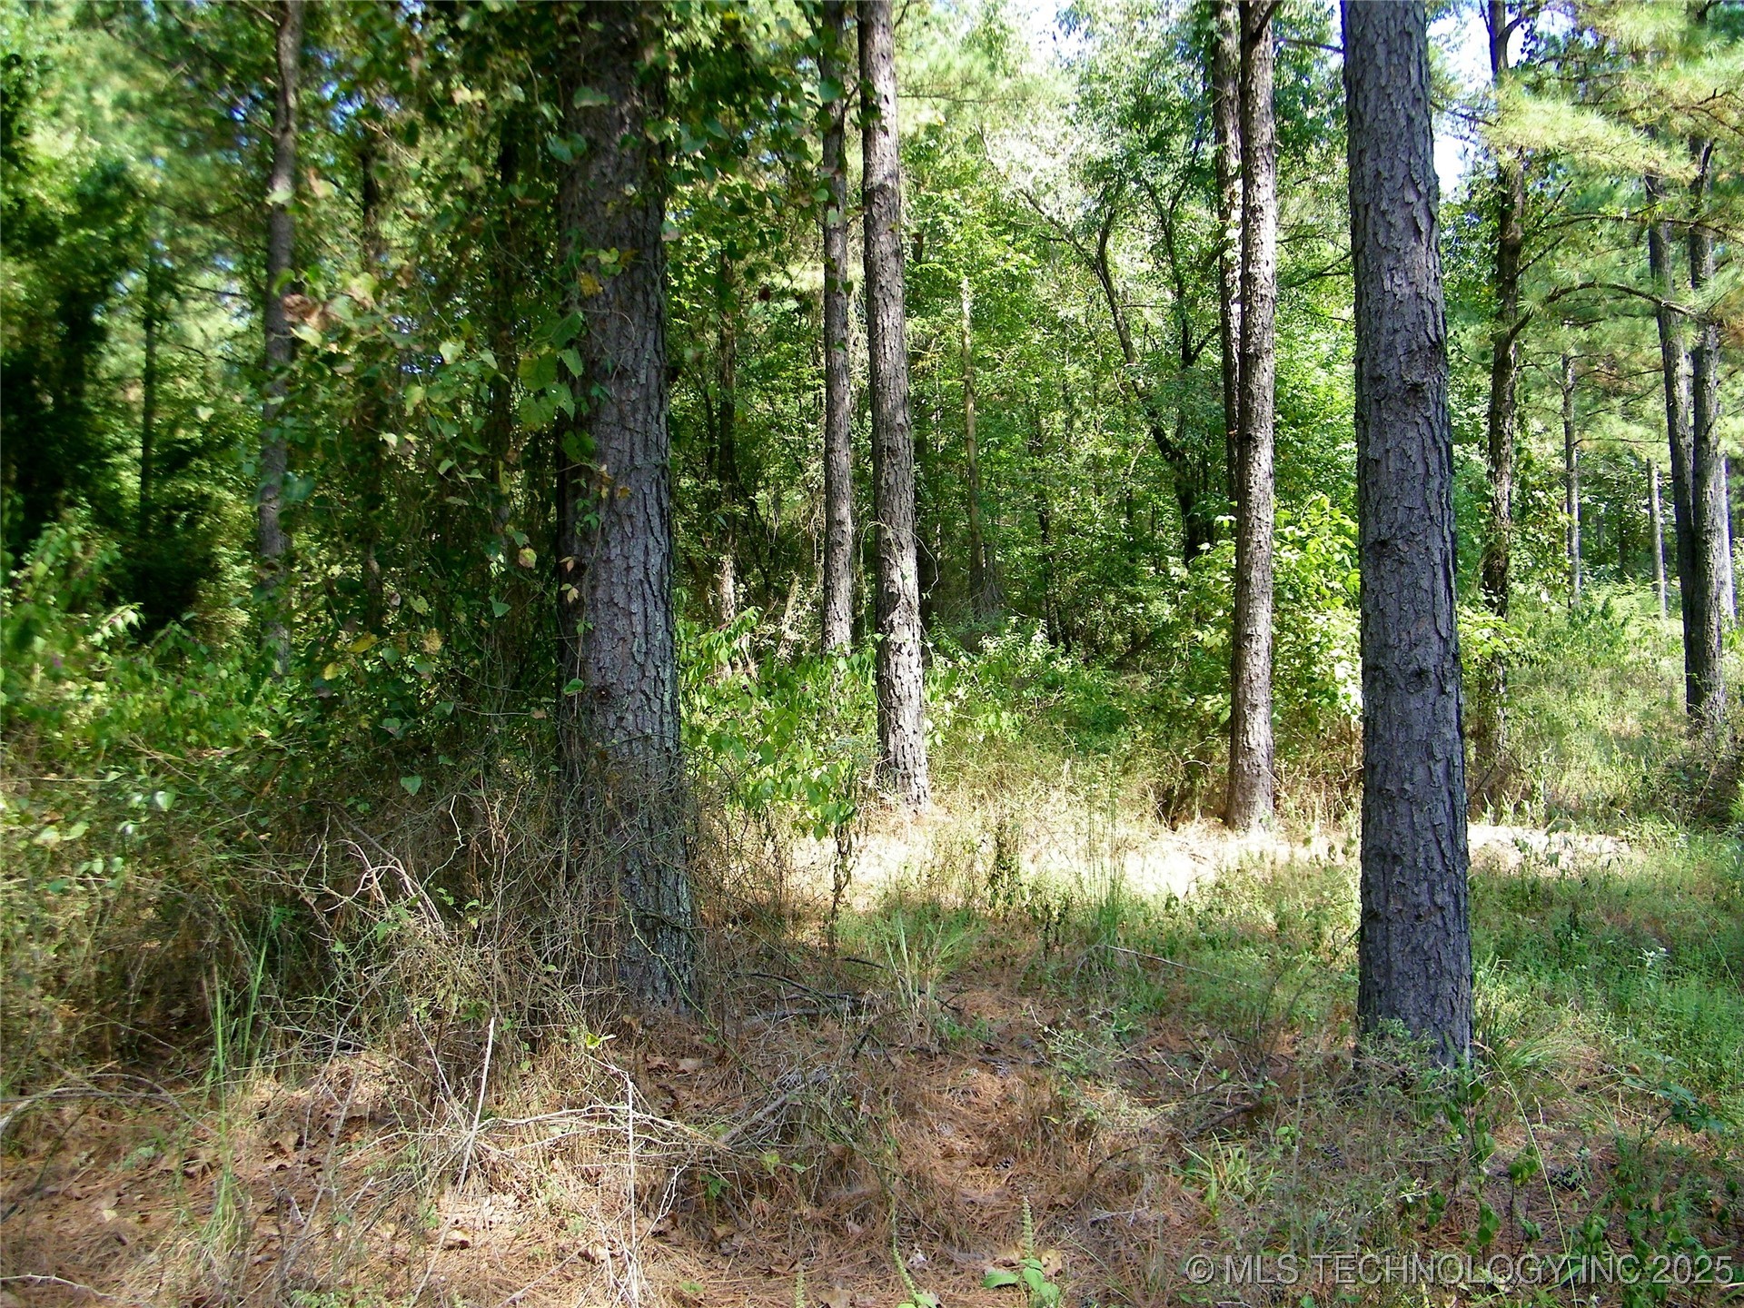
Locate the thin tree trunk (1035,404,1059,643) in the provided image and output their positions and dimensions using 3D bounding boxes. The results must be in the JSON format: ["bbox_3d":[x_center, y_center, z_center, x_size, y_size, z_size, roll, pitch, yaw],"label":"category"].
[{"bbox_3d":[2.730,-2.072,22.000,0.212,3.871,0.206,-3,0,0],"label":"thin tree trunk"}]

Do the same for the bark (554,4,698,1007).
[{"bbox_3d":[-0.959,-0.579,5.500,0.478,3.916,0.464,-1,0,0],"label":"bark"}]

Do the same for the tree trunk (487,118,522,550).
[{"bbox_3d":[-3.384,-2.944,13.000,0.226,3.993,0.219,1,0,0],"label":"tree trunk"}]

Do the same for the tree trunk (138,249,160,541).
[{"bbox_3d":[-11.272,-4.037,22.000,0.190,4.700,0.190,3,2,0],"label":"tree trunk"}]

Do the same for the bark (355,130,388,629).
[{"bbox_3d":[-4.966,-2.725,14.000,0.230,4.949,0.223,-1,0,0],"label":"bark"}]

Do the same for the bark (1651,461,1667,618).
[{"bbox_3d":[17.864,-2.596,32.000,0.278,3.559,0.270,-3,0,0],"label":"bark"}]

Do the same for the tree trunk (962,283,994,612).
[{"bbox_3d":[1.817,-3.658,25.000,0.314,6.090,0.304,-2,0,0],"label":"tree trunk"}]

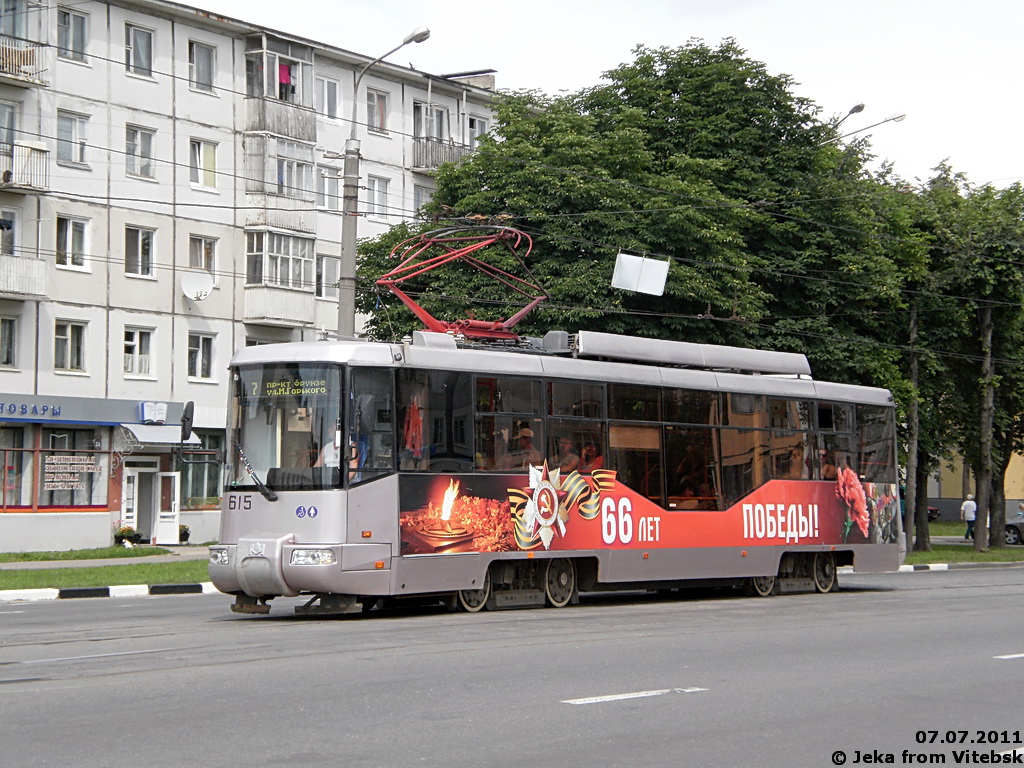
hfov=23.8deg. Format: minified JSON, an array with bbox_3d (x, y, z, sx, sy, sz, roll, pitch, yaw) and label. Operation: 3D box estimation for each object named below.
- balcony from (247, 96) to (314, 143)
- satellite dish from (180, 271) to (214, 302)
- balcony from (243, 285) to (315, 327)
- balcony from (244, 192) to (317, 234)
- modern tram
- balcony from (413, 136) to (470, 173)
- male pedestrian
[{"bbox_3d":[-6.634,-7.538,69.895,0.820,1.080,2.400,-2,-3,32],"label":"balcony"},{"bbox_3d":[-8.581,-2.674,66.182,0.880,0.880,0.400,1,-3,-21],"label":"satellite dish"},{"bbox_3d":[-6.646,-2.156,69.599,0.820,1.100,2.280,-2,-3,32],"label":"balcony"},{"bbox_3d":[-6.627,-4.821,69.767,0.820,1.100,2.310,-2,-3,32],"label":"balcony"},{"bbox_3d":[1.437,1.331,35.795,2.500,3.750,15.200,-2,-4,36],"label":"modern tram"},{"bbox_3d":[-2.205,-7.112,76.937,0.820,1.160,2.320,-2,-3,32],"label":"balcony"},{"bbox_3d":[17.608,5.134,93.500,0.520,1.740,0.420,-1,-3,26],"label":"male pedestrian"}]

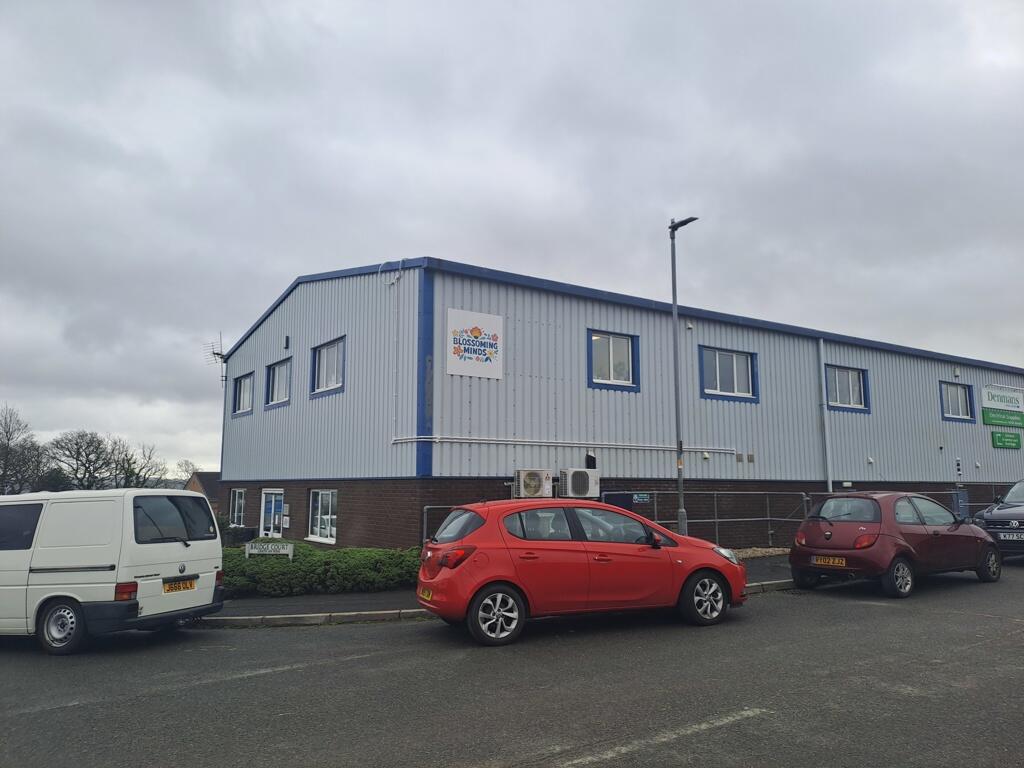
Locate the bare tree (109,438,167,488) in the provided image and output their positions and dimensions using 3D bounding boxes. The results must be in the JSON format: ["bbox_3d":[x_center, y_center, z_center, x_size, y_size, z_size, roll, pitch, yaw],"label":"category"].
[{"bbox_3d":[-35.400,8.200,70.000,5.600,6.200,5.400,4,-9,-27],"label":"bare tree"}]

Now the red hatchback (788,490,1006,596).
[{"bbox_3d":[5.830,2.325,11.180,3.620,1.400,1.660,5,-9,-33],"label":"red hatchback"}]

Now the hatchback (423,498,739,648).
[{"bbox_3d":[0.886,2.104,8.900,4.020,1.480,1.770,3,-8,-20],"label":"hatchback"}]

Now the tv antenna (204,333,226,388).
[{"bbox_3d":[-8.980,-0.710,22.400,0.660,1.720,1.100,3,-8,-21],"label":"tv antenna"}]

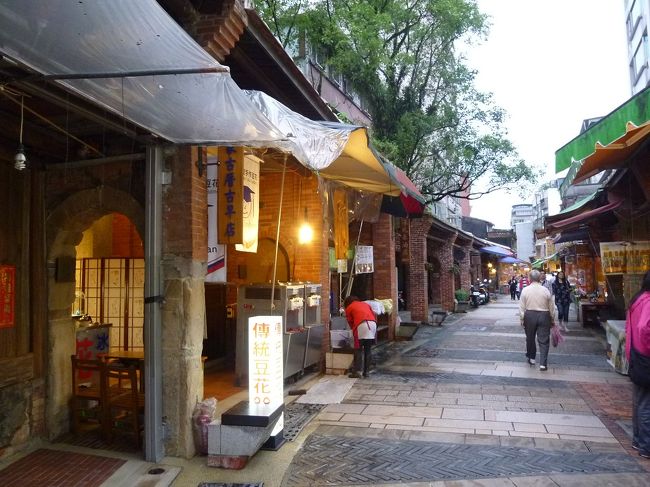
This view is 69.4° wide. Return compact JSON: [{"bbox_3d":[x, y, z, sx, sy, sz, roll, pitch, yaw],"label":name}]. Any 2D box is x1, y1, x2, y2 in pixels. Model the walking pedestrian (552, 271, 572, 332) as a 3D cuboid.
[{"bbox_3d":[6.268,1.519,12.485,0.500,1.600,0.340,-3,-4,23],"label":"walking pedestrian"}]

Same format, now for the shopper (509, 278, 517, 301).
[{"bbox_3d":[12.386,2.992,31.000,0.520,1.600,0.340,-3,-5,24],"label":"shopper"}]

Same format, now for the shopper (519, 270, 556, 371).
[{"bbox_3d":[3.518,1.260,7.828,0.520,1.640,0.380,-3,-5,24],"label":"shopper"}]

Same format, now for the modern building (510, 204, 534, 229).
[{"bbox_3d":[57.285,-0.542,133.427,8.500,20.100,9.000,-3,-4,23],"label":"modern building"}]

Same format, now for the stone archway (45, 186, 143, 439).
[{"bbox_3d":[-1.960,0.694,4.566,1.550,2.420,0.320,-3,-4,18],"label":"stone archway"}]

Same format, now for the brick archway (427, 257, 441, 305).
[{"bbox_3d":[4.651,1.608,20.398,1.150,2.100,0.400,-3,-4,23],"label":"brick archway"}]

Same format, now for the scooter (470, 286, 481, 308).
[{"bbox_3d":[7.209,2.453,22.464,0.650,1.120,1.750,-3,-4,20],"label":"scooter"}]

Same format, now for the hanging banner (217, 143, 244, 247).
[{"bbox_3d":[-0.861,-0.486,4.300,0.260,1.020,0.050,-3,-4,16],"label":"hanging banner"}]

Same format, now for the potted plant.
[{"bbox_3d":[5.997,2.461,20.468,0.680,1.000,0.680,-3,-4,20],"label":"potted plant"}]

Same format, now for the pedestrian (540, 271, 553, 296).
[{"bbox_3d":[5.795,1.528,12.241,0.500,1.620,0.320,-3,-5,24],"label":"pedestrian"}]

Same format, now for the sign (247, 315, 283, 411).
[{"bbox_3d":[-0.546,1.316,4.527,0.250,1.200,0.250,-3,-5,22],"label":"sign"}]

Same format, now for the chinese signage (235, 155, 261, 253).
[{"bbox_3d":[-0.779,-0.405,4.750,0.040,0.970,0.350,-4,-5,35],"label":"chinese signage"}]

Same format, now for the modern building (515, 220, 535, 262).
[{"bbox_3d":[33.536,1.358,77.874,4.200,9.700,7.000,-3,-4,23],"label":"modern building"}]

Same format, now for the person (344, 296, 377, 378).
[{"bbox_3d":[0.527,1.496,7.559,0.620,1.250,0.450,-5,-6,44],"label":"person"}]

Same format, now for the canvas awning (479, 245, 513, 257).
[{"bbox_3d":[9.684,0.395,26.500,1.500,0.700,2.400,-3,-4,25],"label":"canvas awning"}]

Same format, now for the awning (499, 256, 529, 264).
[{"bbox_3d":[12.418,1.123,31.000,1.800,0.500,2.800,-3,-5,24],"label":"awning"}]

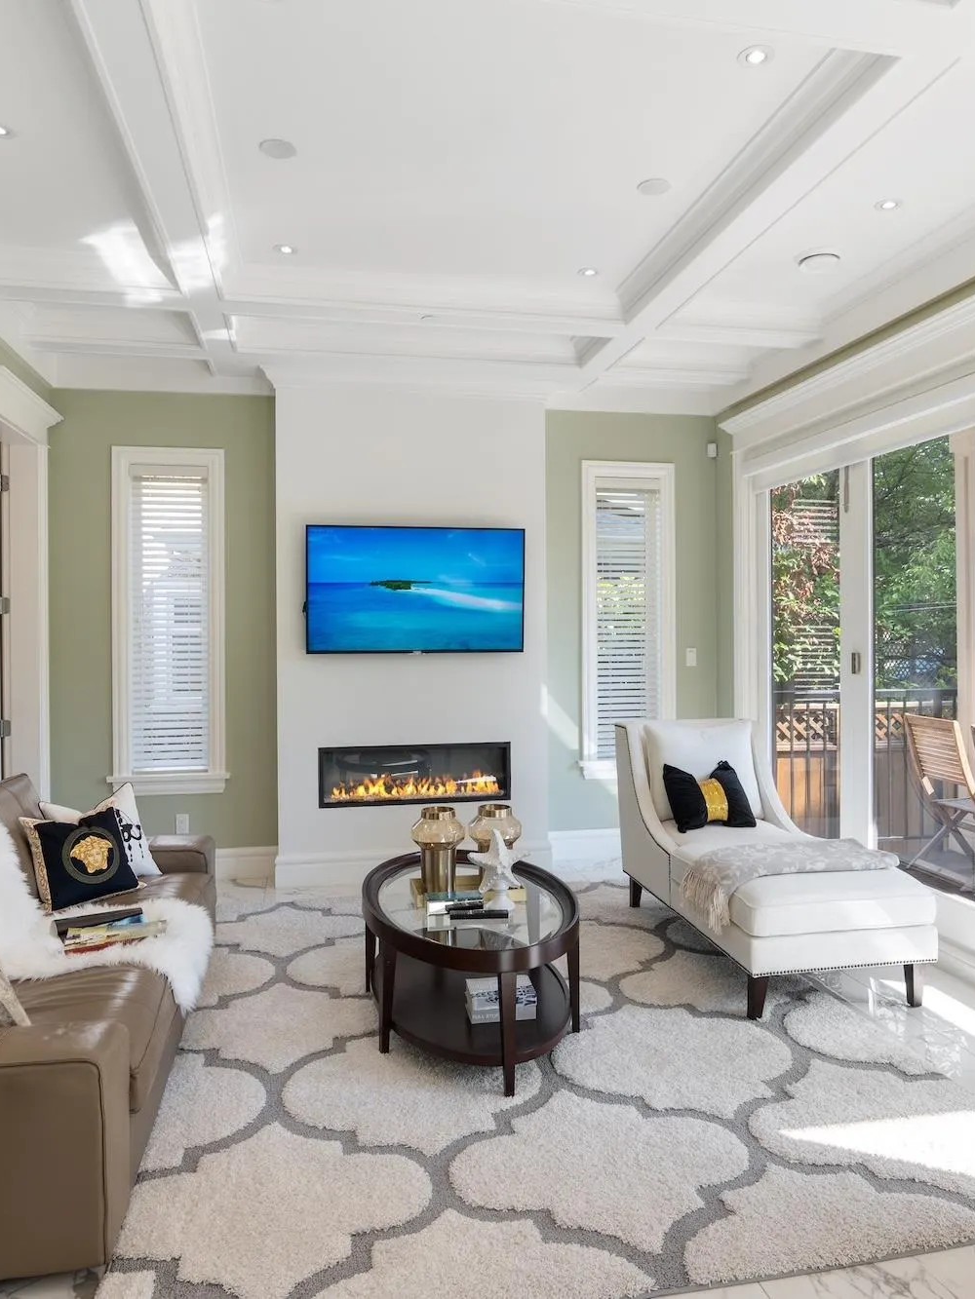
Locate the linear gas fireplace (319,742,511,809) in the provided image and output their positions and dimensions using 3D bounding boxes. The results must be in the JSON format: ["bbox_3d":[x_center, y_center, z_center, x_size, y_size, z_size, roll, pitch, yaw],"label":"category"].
[{"bbox_3d":[-0.420,0.721,5.072,1.107,0.340,0.220,0,1,-12],"label":"linear gas fireplace"}]

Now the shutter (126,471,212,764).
[{"bbox_3d":[-1.781,-0.175,4.855,0.430,1.720,0.060,0,1,-12],"label":"shutter"}]

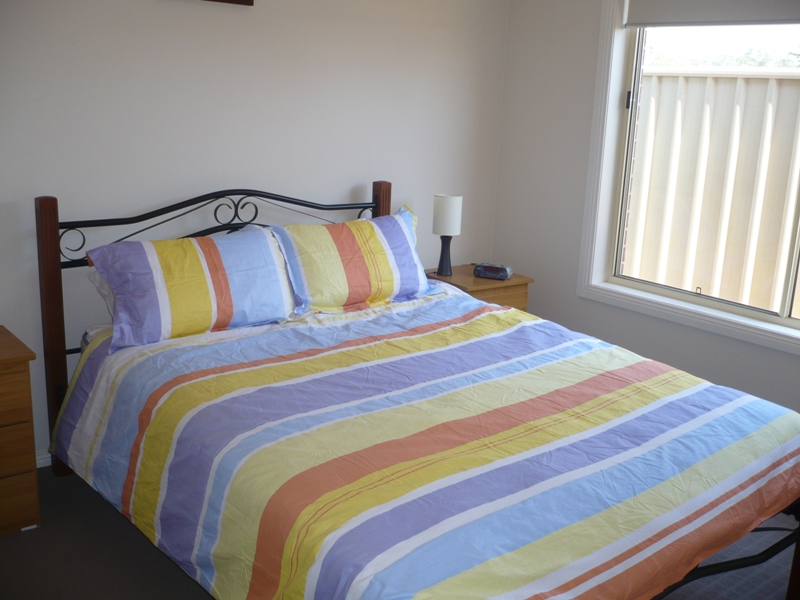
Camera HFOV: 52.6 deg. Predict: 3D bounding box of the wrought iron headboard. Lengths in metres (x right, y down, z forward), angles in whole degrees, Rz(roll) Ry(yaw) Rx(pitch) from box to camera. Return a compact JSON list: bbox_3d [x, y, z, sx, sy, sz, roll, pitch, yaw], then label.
[{"bbox_3d":[-0.701,0.052,3.515,1.596,1.086,0.071,-9,18,-38],"label":"wrought iron headboard"}]

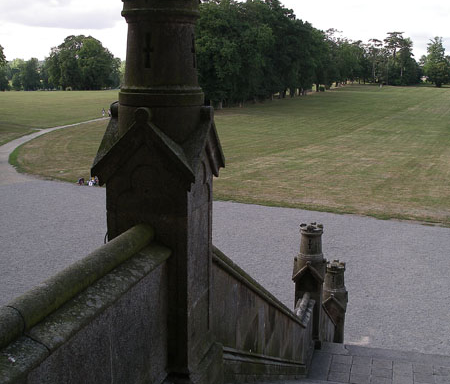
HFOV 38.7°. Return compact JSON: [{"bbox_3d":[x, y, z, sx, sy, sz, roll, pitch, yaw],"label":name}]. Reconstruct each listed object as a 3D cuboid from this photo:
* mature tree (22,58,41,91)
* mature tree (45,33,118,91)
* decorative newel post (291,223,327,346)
[{"bbox_3d":[-93.537,-56.799,310.000,8.701,15.005,8.701,1,10,0],"label":"mature tree"},{"bbox_3d":[-66.661,-60.580,300.000,35.553,25.411,31.998,1,10,0],"label":"mature tree"},{"bbox_3d":[1.425,1.548,10.775,0.530,2.060,0.530,3,10,13],"label":"decorative newel post"}]

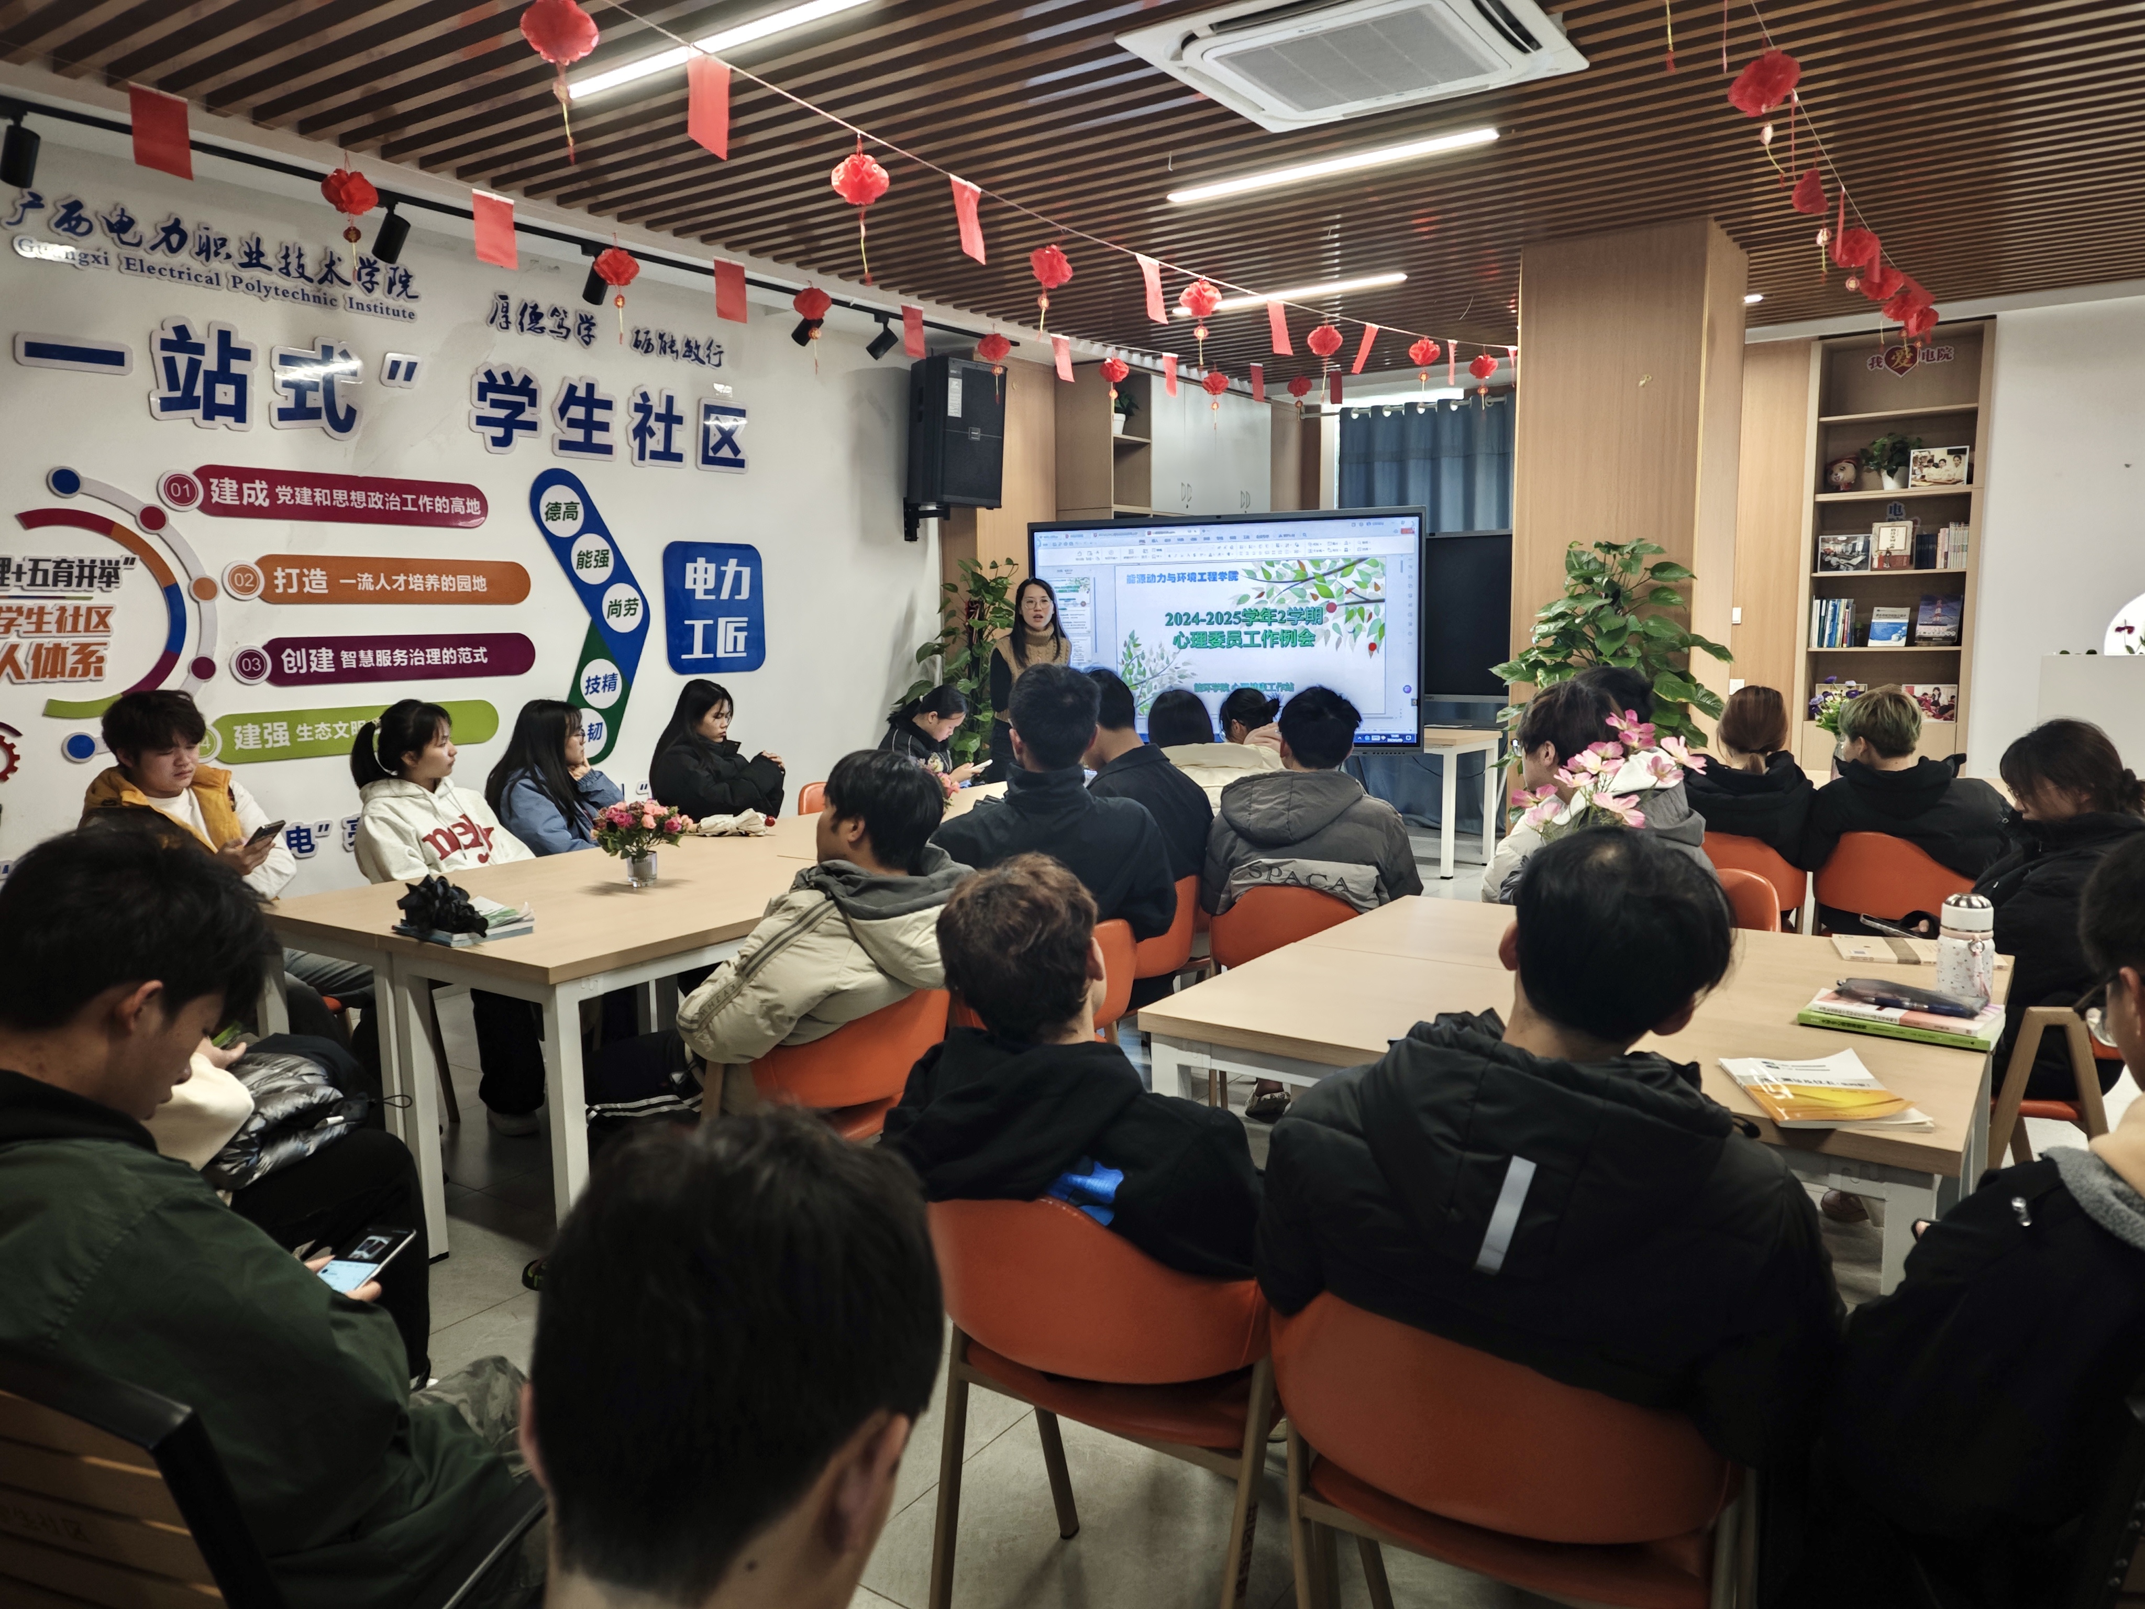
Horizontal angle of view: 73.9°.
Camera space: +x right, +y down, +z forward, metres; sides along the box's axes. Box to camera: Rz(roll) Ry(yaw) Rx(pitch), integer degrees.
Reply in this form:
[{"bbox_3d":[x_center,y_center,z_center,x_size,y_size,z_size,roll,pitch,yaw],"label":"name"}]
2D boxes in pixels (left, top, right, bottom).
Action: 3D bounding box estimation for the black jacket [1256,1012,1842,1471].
[{"bbox_3d":[0.490,0.479,1.457,0.560,0.620,0.450,4,9,33],"label":"black jacket"}]

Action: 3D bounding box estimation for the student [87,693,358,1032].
[{"bbox_3d":[-2.160,0.349,3.588,0.770,1.280,0.540,2,8,23],"label":"student"}]

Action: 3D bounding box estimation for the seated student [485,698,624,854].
[{"bbox_3d":[-1.555,0.250,4.623,0.750,1.190,0.480,0,7,5],"label":"seated student"}]

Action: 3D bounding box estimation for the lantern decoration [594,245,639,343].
[{"bbox_3d":[-1.423,-1.593,4.450,0.140,0.295,0.140,4,9,33],"label":"lantern decoration"}]

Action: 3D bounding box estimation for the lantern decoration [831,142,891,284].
[{"bbox_3d":[-0.598,-1.669,4.020,0.165,0.400,0.165,0,7,8],"label":"lantern decoration"}]

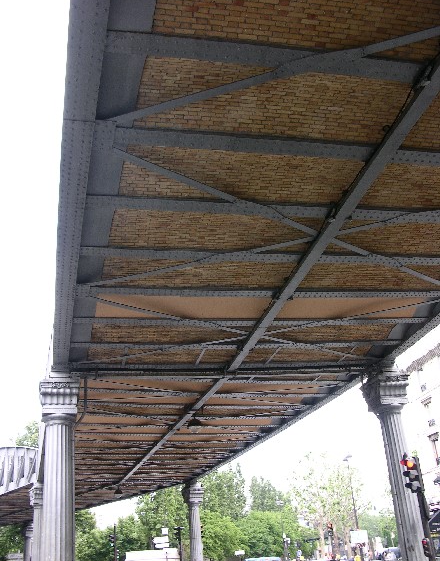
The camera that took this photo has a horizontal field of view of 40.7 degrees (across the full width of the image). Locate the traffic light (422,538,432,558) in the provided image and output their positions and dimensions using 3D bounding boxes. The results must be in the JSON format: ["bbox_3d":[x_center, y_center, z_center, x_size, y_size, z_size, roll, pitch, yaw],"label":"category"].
[{"bbox_3d":[4.472,5.759,12.800,0.180,0.400,0.140,6,-27,-22],"label":"traffic light"}]

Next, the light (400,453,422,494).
[{"bbox_3d":[4.336,4.358,13.400,0.340,0.830,0.280,14,-31,-35],"label":"light"}]

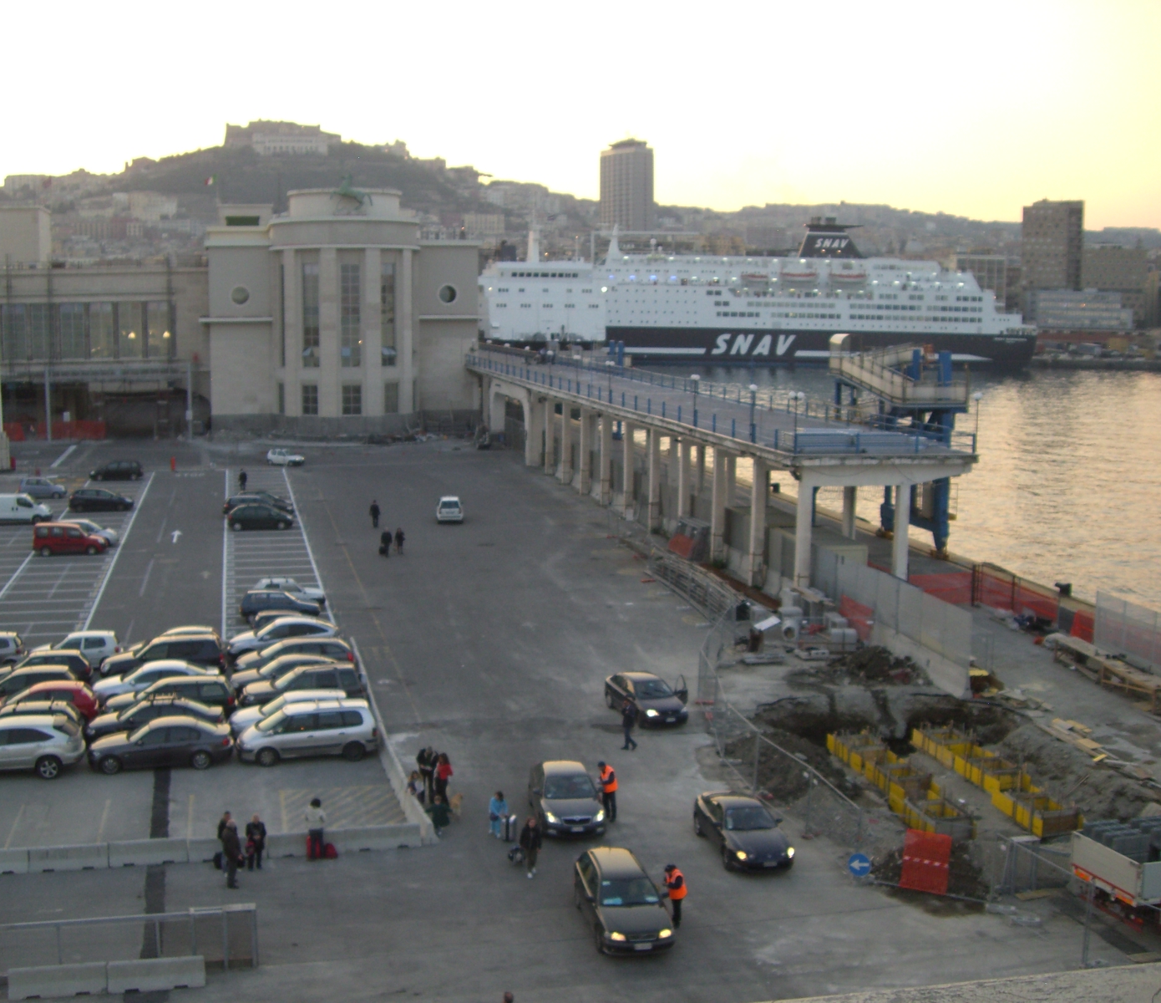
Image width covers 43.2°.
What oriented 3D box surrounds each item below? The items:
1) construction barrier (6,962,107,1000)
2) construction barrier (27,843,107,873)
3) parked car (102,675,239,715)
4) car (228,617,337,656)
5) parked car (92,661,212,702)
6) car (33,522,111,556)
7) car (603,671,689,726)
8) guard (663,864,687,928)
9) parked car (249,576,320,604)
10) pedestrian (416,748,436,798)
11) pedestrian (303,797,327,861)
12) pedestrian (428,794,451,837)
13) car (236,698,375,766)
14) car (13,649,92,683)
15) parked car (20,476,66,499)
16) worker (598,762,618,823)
[{"bbox_3d":[-11.187,10.257,31.461,2.000,0.590,0.420,-1,8,-10],"label":"construction barrier"},{"bbox_3d":[-13.365,9.293,38.414,2.000,0.580,0.460,-1,8,-13],"label":"construction barrier"},{"bbox_3d":[-14.504,7.007,52.049,4.600,1.460,1.740,-1,8,-13],"label":"parked car"},{"bbox_3d":[-12.533,5.728,61.784,4.500,1.450,1.770,-1,8,-13],"label":"car"},{"bbox_3d":[-15.596,6.644,54.022,4.498,1.430,1.750,-1,8,-11],"label":"parked car"},{"bbox_3d":[-30.239,2.152,86.967,4.050,1.820,1.670,-1,8,-15],"label":"car"},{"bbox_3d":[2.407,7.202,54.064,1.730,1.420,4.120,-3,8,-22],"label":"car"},{"bbox_3d":[2.238,9.236,34.374,0.540,1.529,0.480,-3,8,-20],"label":"guard"},{"bbox_3d":[-13.910,4.333,69.264,3.600,1.400,1.580,-2,8,-15],"label":"parked car"},{"bbox_3d":[-4.480,7.993,42.849,0.620,1.733,0.430,-1,8,-6],"label":"pedestrian"},{"bbox_3d":[-7.079,8.735,39.184,0.550,1.700,0.360,-1,8,-13],"label":"pedestrian"},{"bbox_3d":[-4.043,8.913,41.818,0.620,1.180,0.380,-1,8,-13],"label":"pedestrian"},{"bbox_3d":[-8.638,7.234,46.360,4.500,1.690,1.810,-1,8,-13],"label":"car"},{"bbox_3d":[-20.537,6.422,55.592,3.905,1.450,1.730,-1,8,-11],"label":"car"},{"bbox_3d":[-40.652,-1.016,111.056,3.520,1.480,1.600,-1,8,-13],"label":"parked car"},{"bbox_3d":[0.775,8.047,40.845,0.500,1.700,0.520,-2,8,-18],"label":"worker"}]

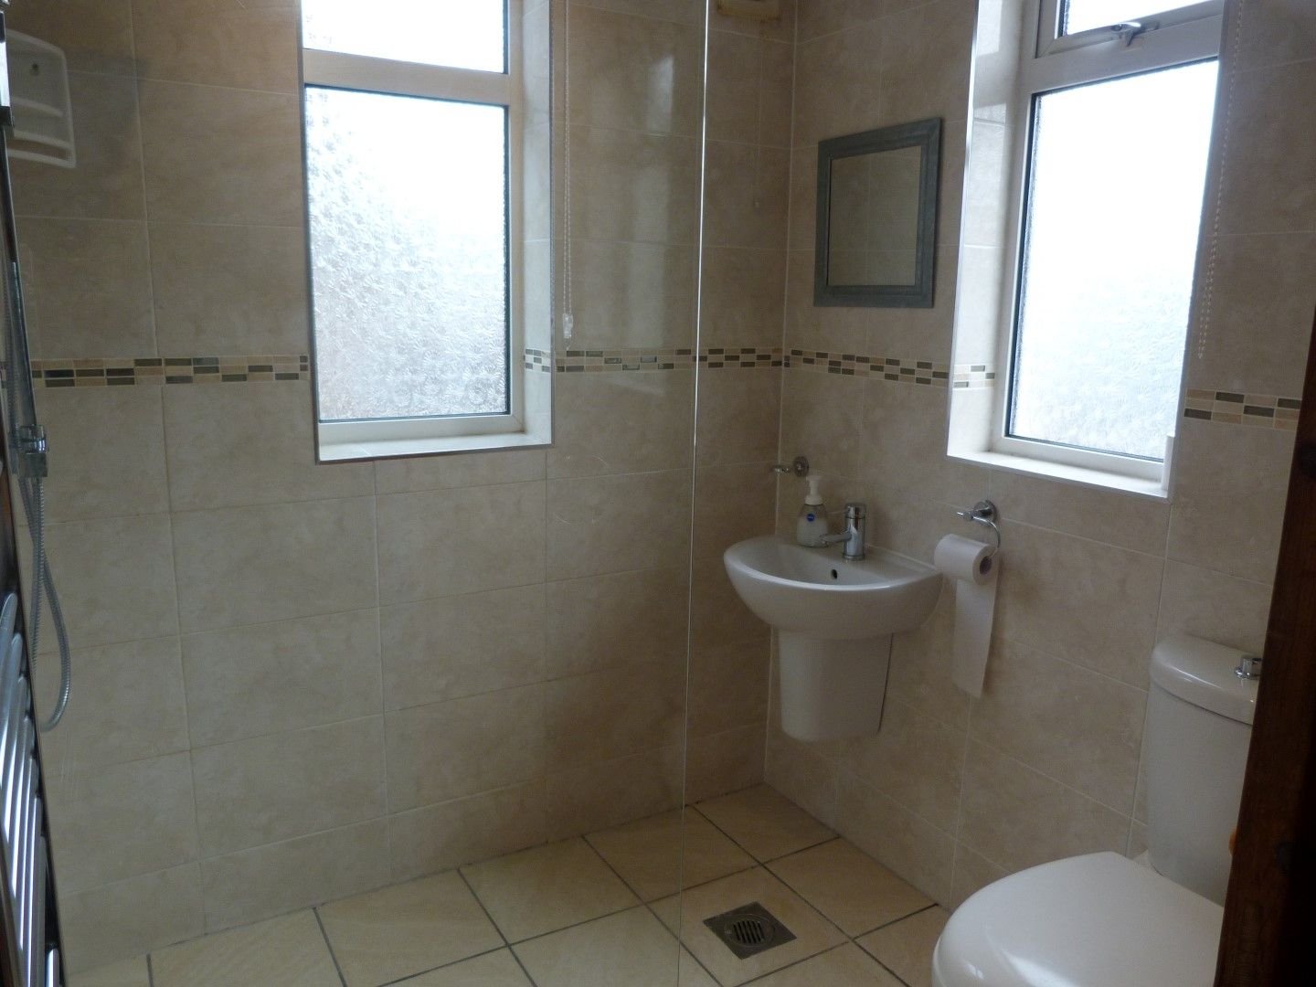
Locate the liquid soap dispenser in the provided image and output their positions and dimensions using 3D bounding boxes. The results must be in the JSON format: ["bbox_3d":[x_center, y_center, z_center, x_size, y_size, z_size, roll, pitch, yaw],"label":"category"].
[{"bbox_3d":[0.384,0.044,2.338,0.073,0.170,0.060,6,12,24],"label":"liquid soap dispenser"}]

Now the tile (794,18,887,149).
[{"bbox_3d":[0.433,-0.976,2.300,0.010,0.250,0.314,-5,13,-30],"label":"tile"}]

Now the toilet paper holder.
[{"bbox_3d":[0.677,0.073,1.974,0.060,0.112,0.128,-5,13,-30],"label":"toilet paper holder"}]

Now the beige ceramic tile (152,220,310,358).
[{"bbox_3d":[-0.834,-0.396,1.868,0.278,0.249,0.010,-5,13,-30],"label":"beige ceramic tile"}]

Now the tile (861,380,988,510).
[{"bbox_3d":[0.597,-0.117,2.153,0.010,0.245,0.399,-5,13,-30],"label":"tile"}]

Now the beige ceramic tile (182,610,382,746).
[{"bbox_3d":[-0.796,0.391,2.048,0.399,0.250,0.010,-5,13,-30],"label":"beige ceramic tile"}]

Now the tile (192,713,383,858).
[{"bbox_3d":[-0.803,0.642,2.099,0.400,0.252,0.010,-5,13,-30],"label":"tile"}]

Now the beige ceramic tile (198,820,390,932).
[{"bbox_3d":[-0.805,0.856,2.139,0.399,0.185,0.010,-5,13,-30],"label":"beige ceramic tile"}]

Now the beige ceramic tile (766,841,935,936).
[{"bbox_3d":[0.460,0.952,2.310,0.257,0.010,0.333,-5,13,-30],"label":"beige ceramic tile"}]

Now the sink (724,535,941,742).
[{"bbox_3d":[0.357,0.374,2.248,0.405,0.455,0.480,-5,13,-30],"label":"sink"}]

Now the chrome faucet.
[{"bbox_3d":[0.431,0.091,2.207,0.124,0.130,0.050,-5,13,-30],"label":"chrome faucet"}]

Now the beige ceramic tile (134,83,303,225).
[{"bbox_3d":[-0.828,-0.643,1.821,0.281,0.248,0.010,-5,13,-30],"label":"beige ceramic tile"}]

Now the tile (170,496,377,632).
[{"bbox_3d":[-0.793,0.146,2.003,0.400,0.251,0.010,-5,13,-30],"label":"tile"}]

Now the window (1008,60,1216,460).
[{"bbox_3d":[0.894,-0.445,1.890,0.030,0.720,0.430,-5,13,-30],"label":"window"}]

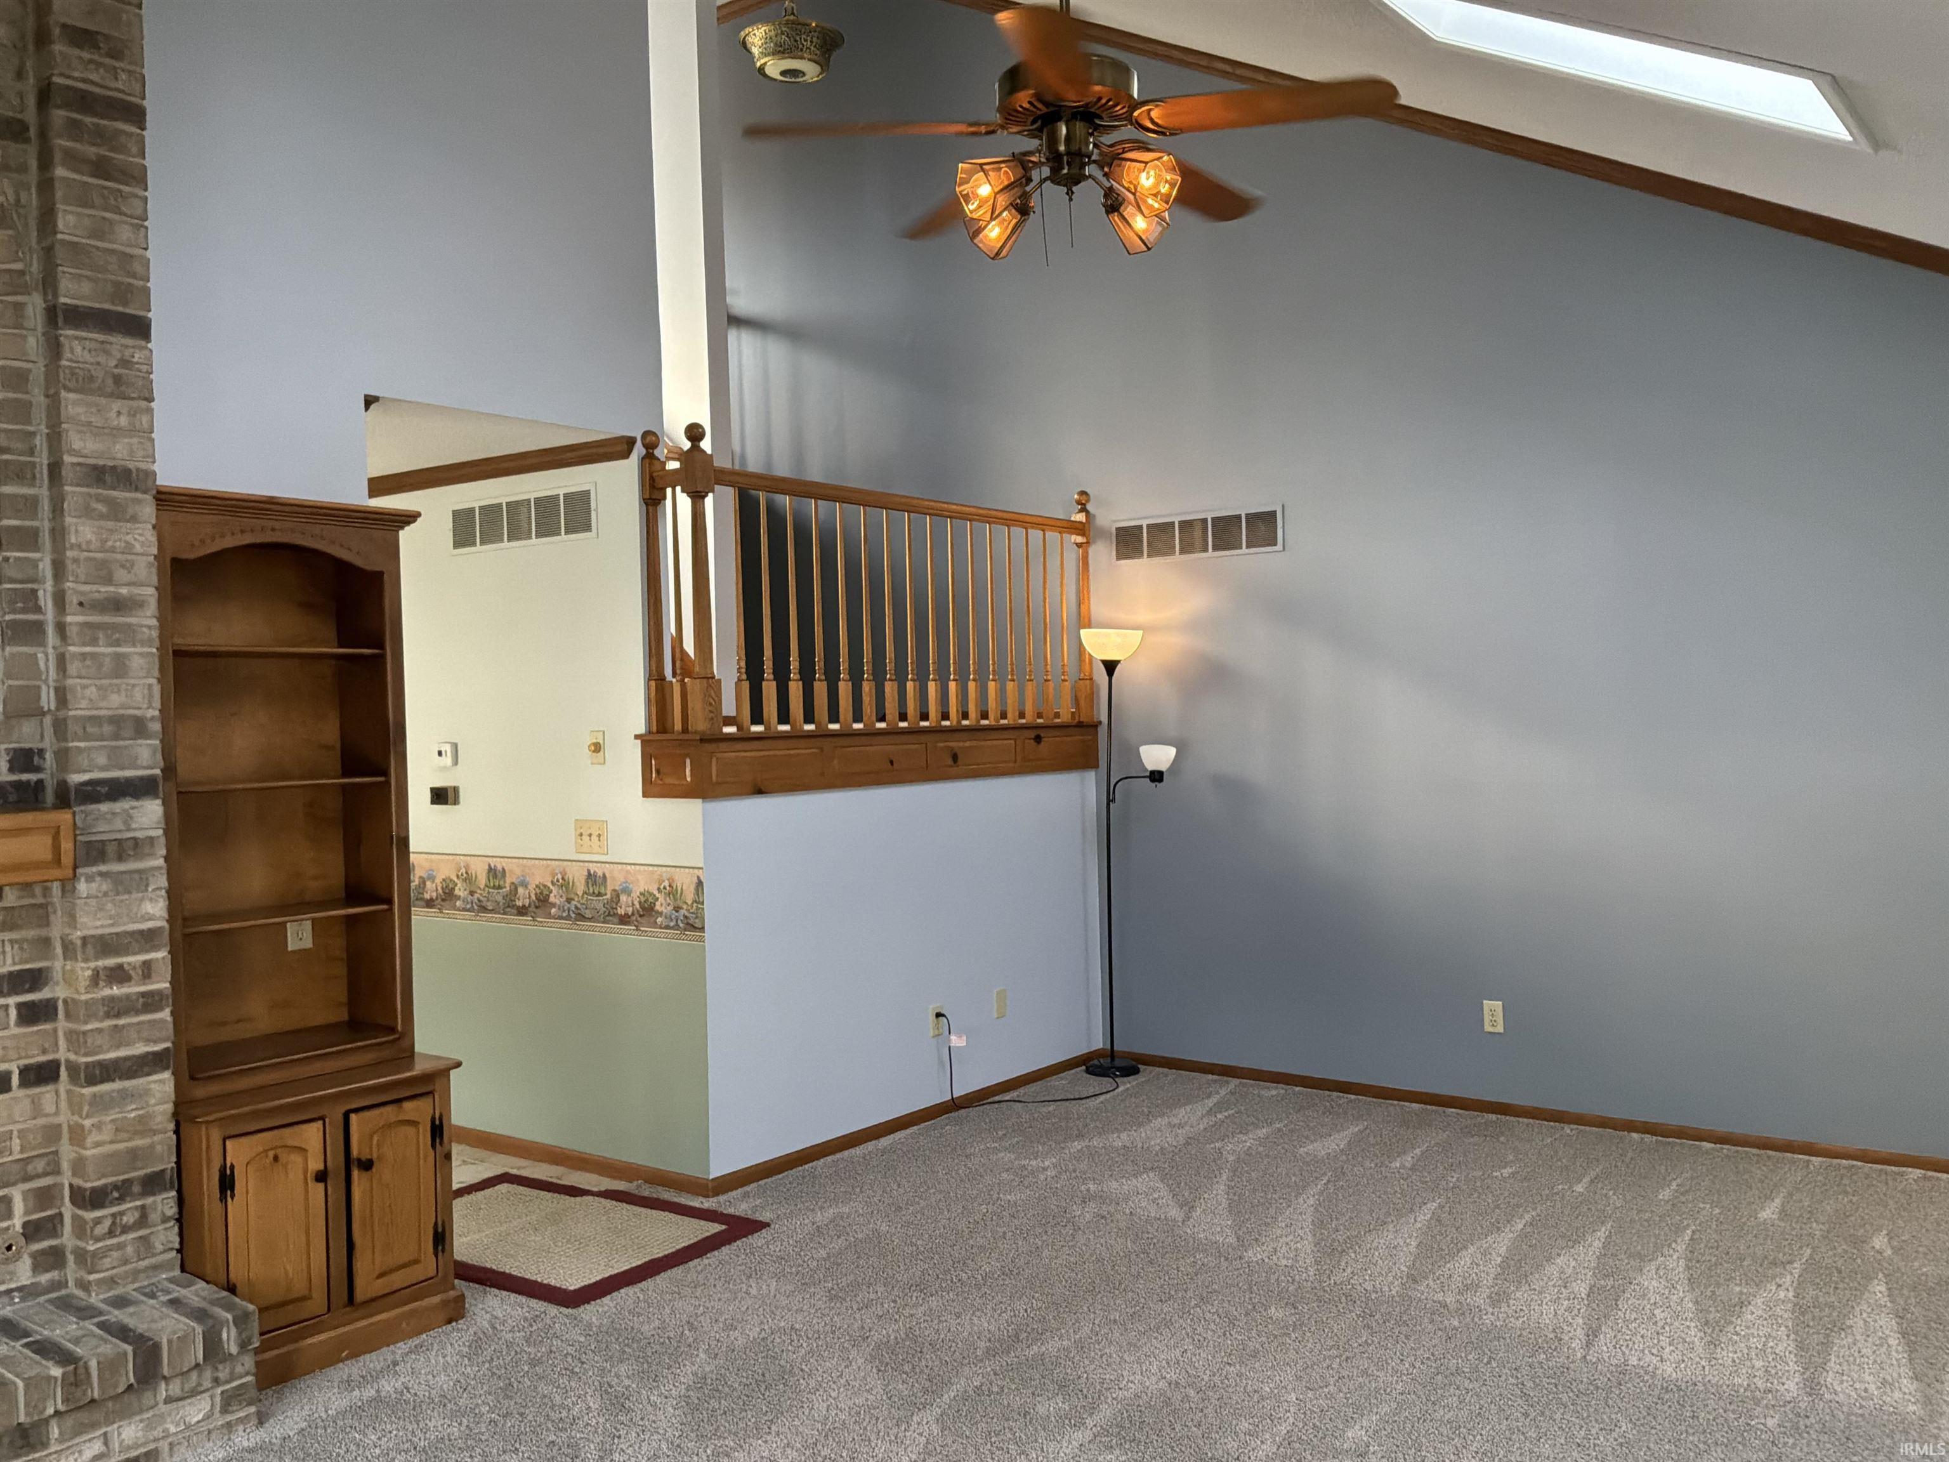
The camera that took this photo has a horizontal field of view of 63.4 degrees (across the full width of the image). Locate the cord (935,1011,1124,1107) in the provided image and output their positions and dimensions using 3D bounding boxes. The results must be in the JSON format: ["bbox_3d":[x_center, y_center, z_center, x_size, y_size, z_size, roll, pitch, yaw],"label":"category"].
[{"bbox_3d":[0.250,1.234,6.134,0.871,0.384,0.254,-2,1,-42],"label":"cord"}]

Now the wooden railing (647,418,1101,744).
[{"bbox_3d":[-0.280,-0.508,5.967,0.314,1.002,2.387,0,1,36],"label":"wooden railing"}]

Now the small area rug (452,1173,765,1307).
[{"bbox_3d":[-1.298,1.474,4.661,1.119,0.012,0.754,-1,1,33],"label":"small area rug"}]

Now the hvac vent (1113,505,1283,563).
[{"bbox_3d":[0.916,-0.807,6.536,0.792,0.185,0.025,0,1,36],"label":"hvac vent"}]

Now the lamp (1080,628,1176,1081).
[{"bbox_3d":[0.650,0.496,6.535,0.384,1.830,0.253,-1,1,5],"label":"lamp"}]

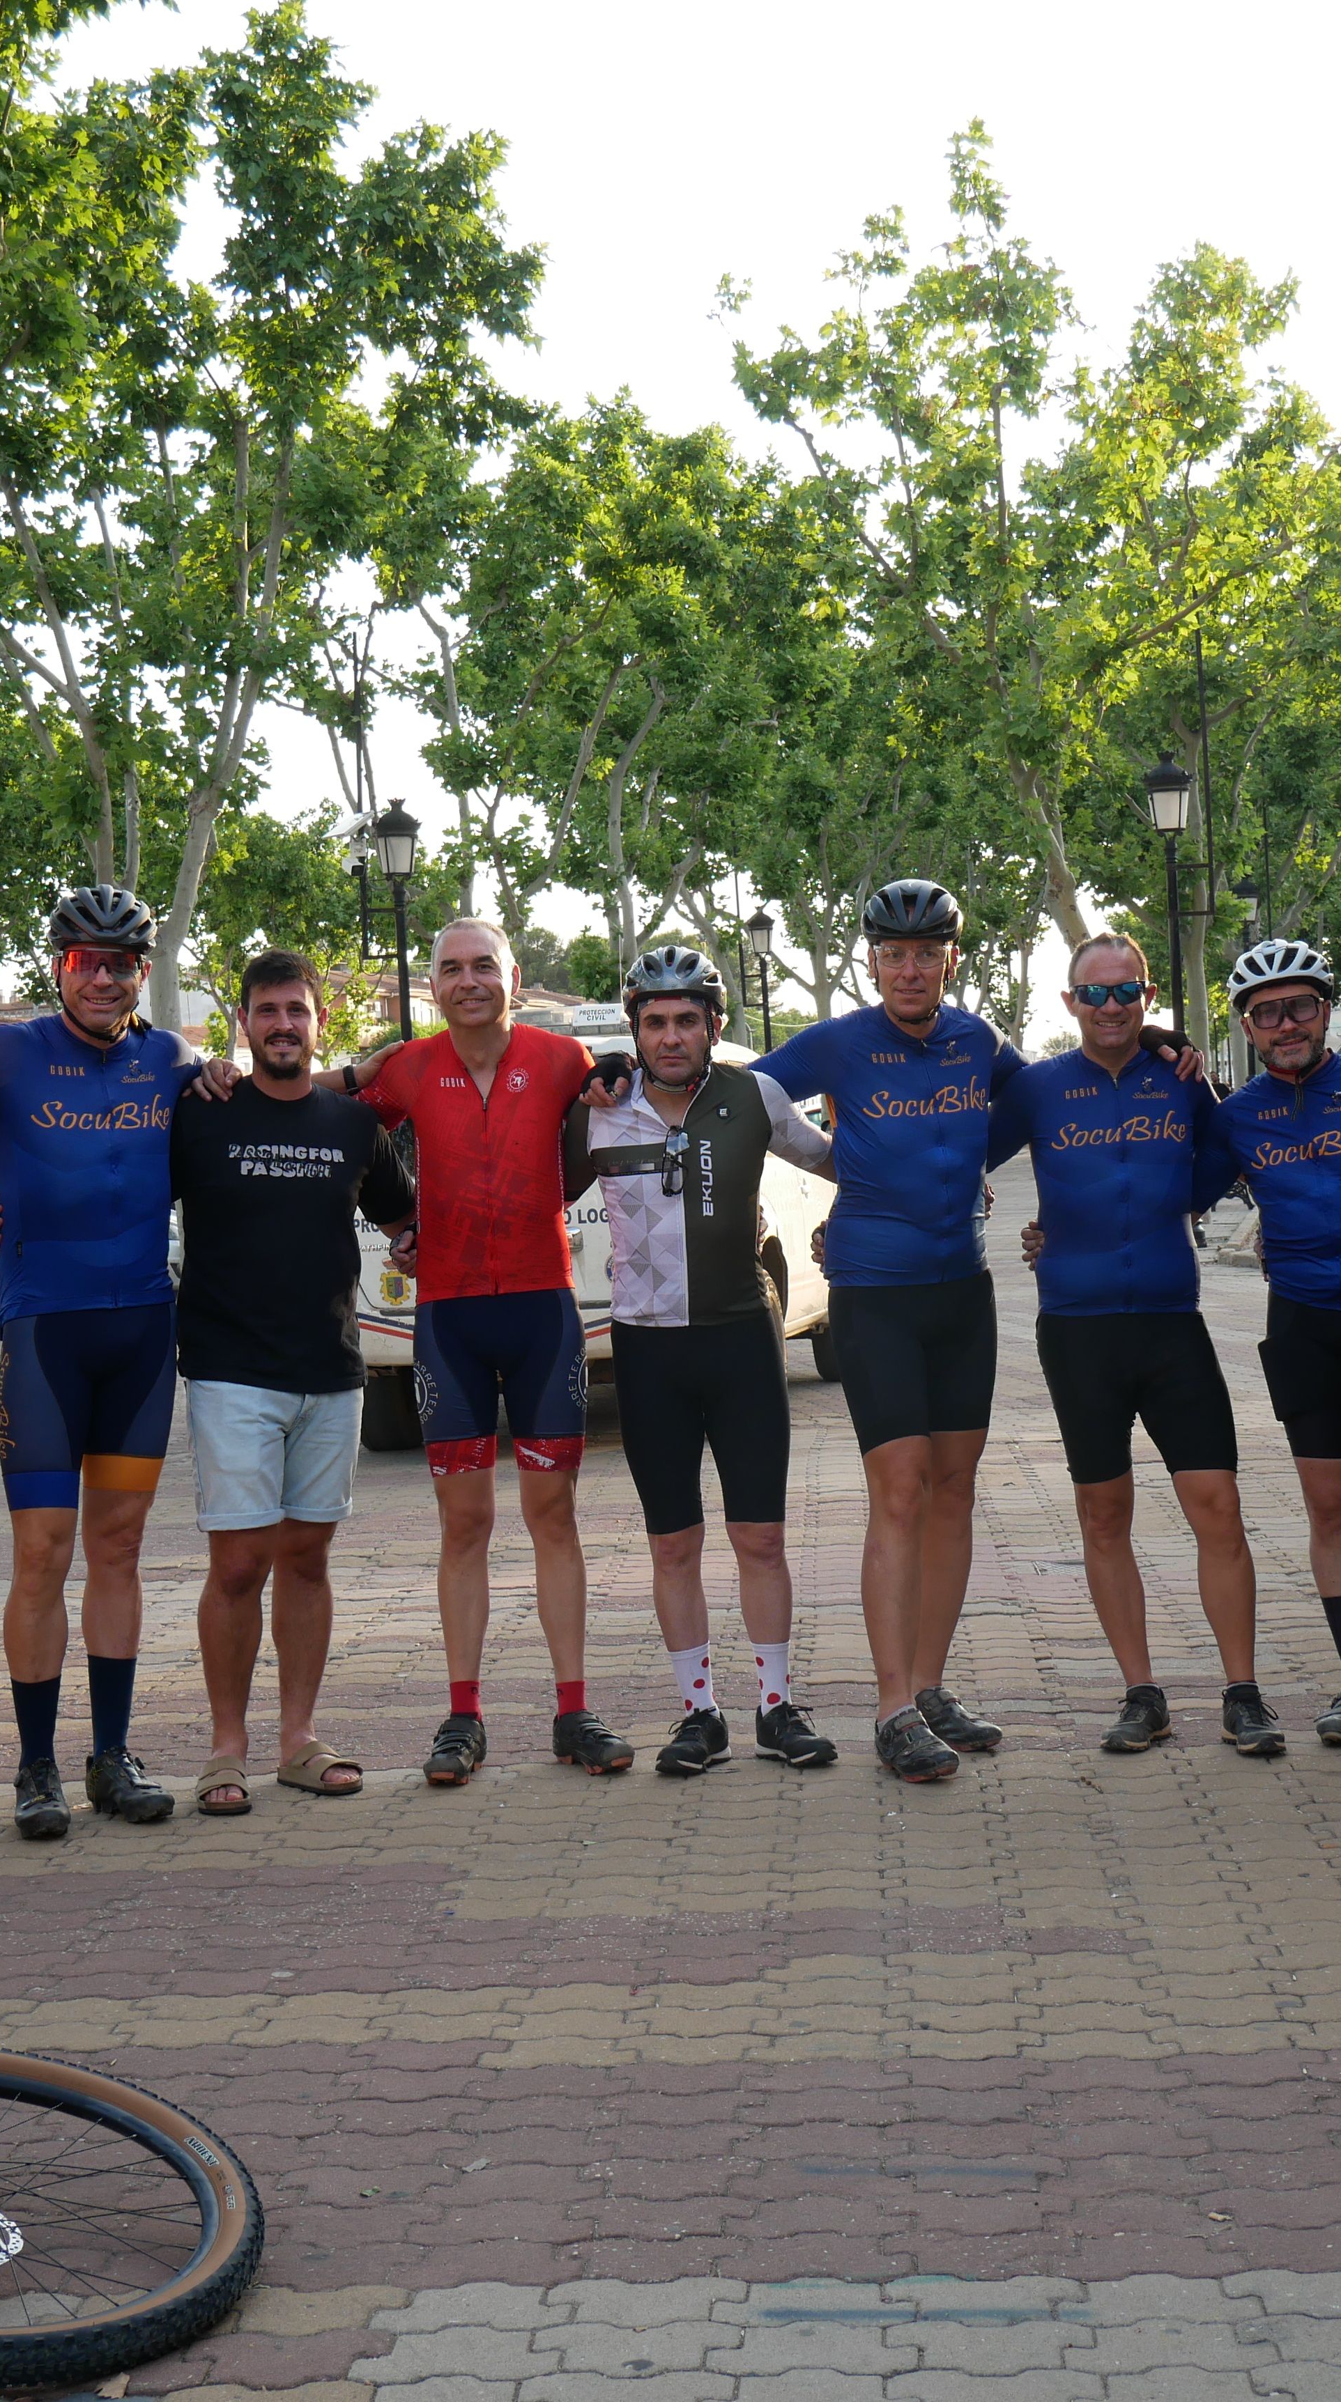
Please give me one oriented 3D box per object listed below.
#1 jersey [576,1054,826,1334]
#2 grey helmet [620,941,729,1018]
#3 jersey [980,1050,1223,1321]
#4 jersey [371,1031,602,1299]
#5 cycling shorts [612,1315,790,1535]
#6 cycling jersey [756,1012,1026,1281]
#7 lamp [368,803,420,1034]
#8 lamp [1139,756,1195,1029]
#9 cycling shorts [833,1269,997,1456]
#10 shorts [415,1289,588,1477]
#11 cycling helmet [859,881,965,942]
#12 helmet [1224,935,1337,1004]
[{"bbox_3d":[0.060,-0.010,6.982,0.560,0.575,0.280,-3,2,0],"label":"jersey"},{"bbox_3d":[0.008,-0.474,7.131,0.215,0.165,0.275,-2,0,5],"label":"grey helmet"},{"bbox_3d":[0.954,-0.044,7.320,0.520,0.590,0.300,-2,1,5],"label":"jersey"},{"bbox_3d":[-0.399,-0.086,7.131,0.510,0.600,0.270,-2,0,-2],"label":"jersey"},{"bbox_3d":[0.066,0.482,7.290,0.380,0.495,0.270,-2,1,3],"label":"cycling shorts"},{"bbox_3d":[0.474,-0.114,7.220,0.590,0.610,0.300,-2,1,-5],"label":"cycling jersey"},{"bbox_3d":[-2.484,-1.308,31.512,0.470,4.957,0.470,-2,0,0],"label":"lamp"},{"bbox_3d":[4.715,-1.845,31.054,0.470,4.600,0.470,-2,1,18],"label":"lamp"},{"bbox_3d":[0.529,0.336,7.220,0.360,0.410,0.270,-2,1,-12],"label":"cycling shorts"},{"bbox_3d":[-0.356,0.375,7.029,0.380,0.430,0.270,-3,2,-3],"label":"shorts"},{"bbox_3d":[0.515,-0.616,7.101,0.212,0.160,0.275,-2,0,3],"label":"cycling helmet"},{"bbox_3d":[1.293,-0.485,7.058,0.220,0.160,0.275,-7,1,9],"label":"helmet"}]

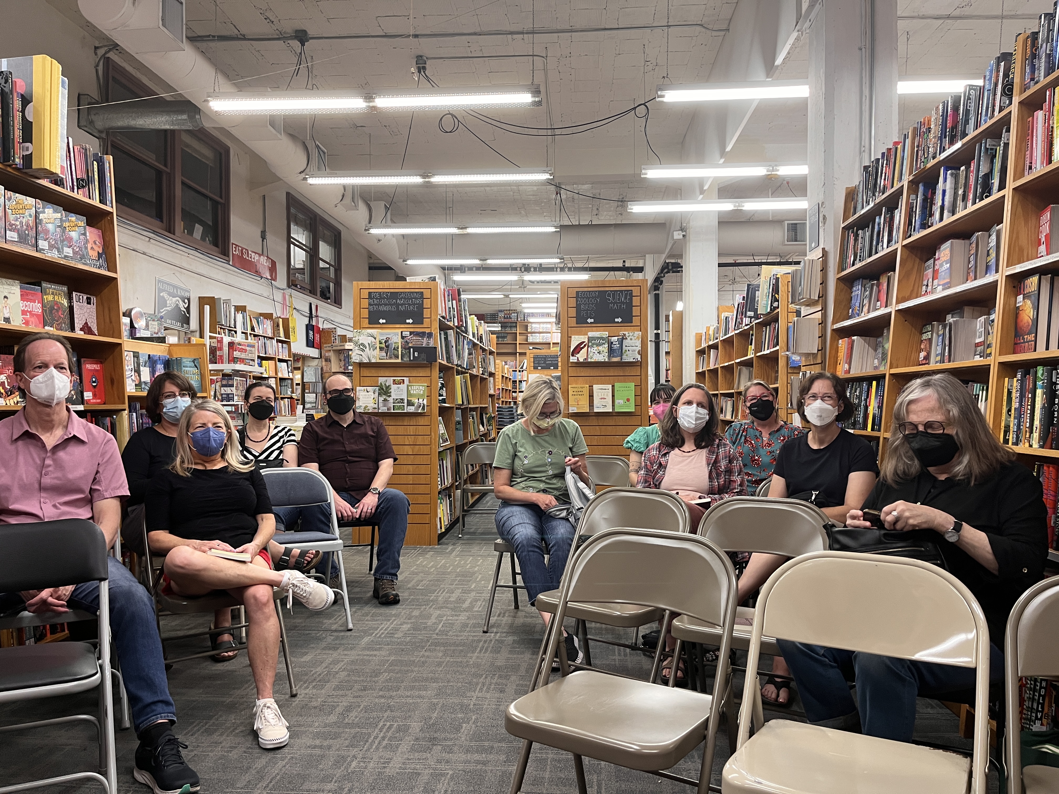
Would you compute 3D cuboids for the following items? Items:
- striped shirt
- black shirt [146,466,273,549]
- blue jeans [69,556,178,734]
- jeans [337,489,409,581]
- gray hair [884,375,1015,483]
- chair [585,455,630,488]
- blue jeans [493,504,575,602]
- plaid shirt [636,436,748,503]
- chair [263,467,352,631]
[{"bbox_3d":[-1.581,0.369,4.640,0.410,0.460,0.260,0,-1,-25],"label":"striped shirt"},{"bbox_3d":[-1.230,0.470,3.080,0.480,0.440,0.320,0,-1,-26],"label":"black shirt"},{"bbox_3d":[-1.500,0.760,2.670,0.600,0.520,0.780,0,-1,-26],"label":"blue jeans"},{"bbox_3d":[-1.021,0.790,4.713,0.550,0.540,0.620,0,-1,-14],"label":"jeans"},{"bbox_3d":[1.209,0.092,2.300,0.330,0.320,0.270,0,8,41],"label":"gray hair"},{"bbox_3d":[0.365,0.769,4.963,0.460,0.760,0.480,0,-1,20],"label":"chair"},{"bbox_3d":[0.045,0.710,3.800,0.420,0.440,0.700,0,0,3],"label":"blue jeans"},{"bbox_3d":[0.732,0.441,3.580,0.490,0.540,0.320,0,-1,13],"label":"plaid shirt"},{"bbox_3d":[-1.210,0.755,4.090,0.460,0.790,0.500,0,-1,-28],"label":"chair"}]

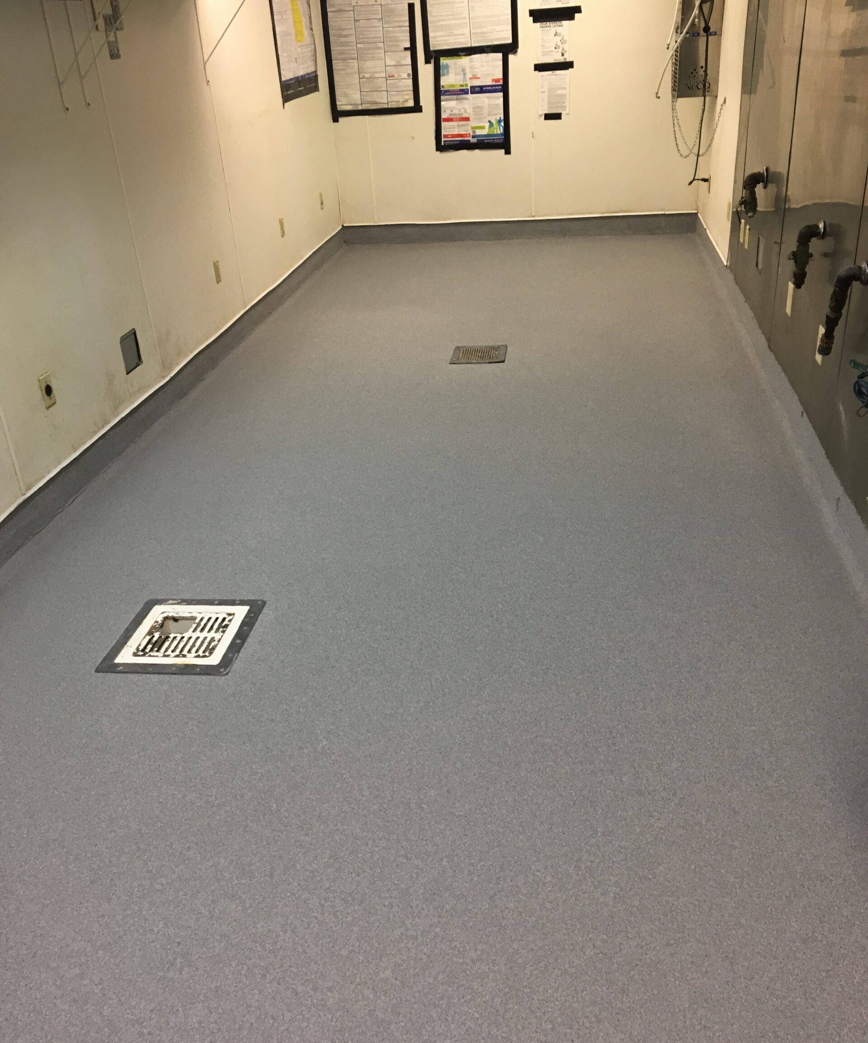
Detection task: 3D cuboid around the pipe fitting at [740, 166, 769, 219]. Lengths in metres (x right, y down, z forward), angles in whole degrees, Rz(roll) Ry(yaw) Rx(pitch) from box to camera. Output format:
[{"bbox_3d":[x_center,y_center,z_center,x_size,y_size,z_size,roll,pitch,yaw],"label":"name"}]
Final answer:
[{"bbox_3d":[1.486,-1.526,4.508,0.112,0.230,0.090,1,28,9],"label":"pipe fitting"}]

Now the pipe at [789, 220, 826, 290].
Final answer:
[{"bbox_3d":[1.313,-0.942,3.424,0.108,0.240,0.070,1,28,9],"label":"pipe"}]

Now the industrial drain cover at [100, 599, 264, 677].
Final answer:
[{"bbox_3d":[-0.730,0.329,2.831,0.387,0.020,0.387,0,28,8],"label":"industrial drain cover"}]

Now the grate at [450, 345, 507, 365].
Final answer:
[{"bbox_3d":[0.235,-0.865,5.000,0.277,0.020,0.287,0,28,7],"label":"grate"}]

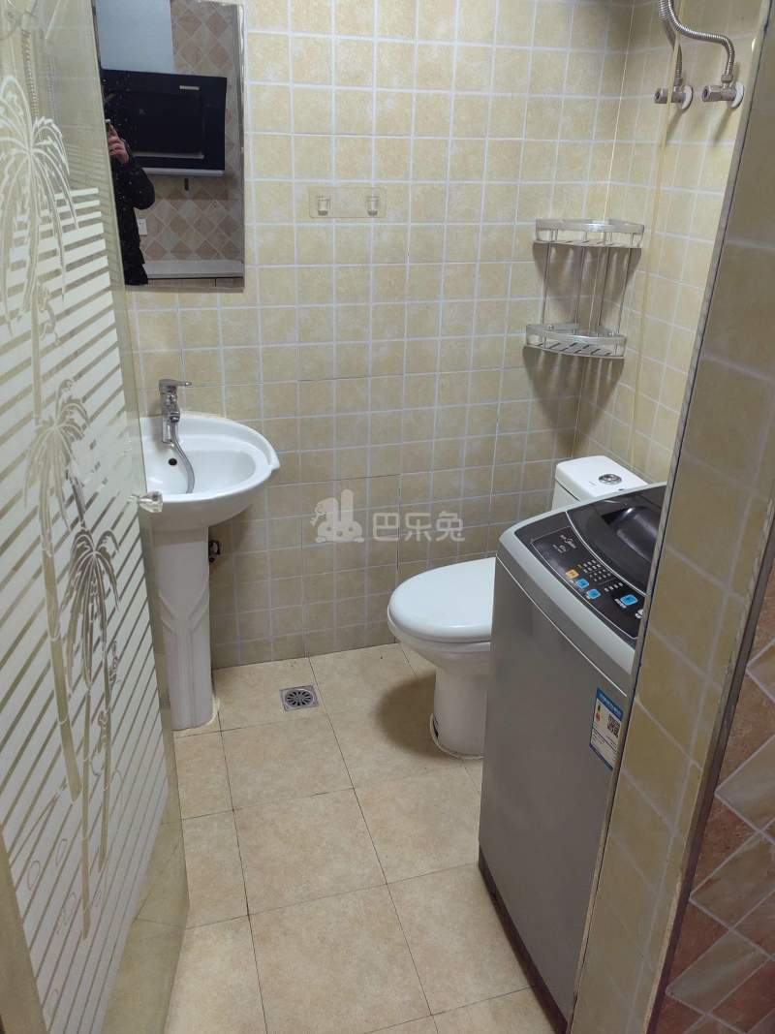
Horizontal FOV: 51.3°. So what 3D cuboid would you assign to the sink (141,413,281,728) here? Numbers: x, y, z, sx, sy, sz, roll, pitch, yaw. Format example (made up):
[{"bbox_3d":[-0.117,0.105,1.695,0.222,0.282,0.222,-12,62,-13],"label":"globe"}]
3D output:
[{"bbox_3d":[-0.510,0.199,2.060,0.447,0.816,0.450,-6,26,-15],"label":"sink"}]

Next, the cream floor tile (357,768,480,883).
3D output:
[{"bbox_3d":[0.101,0.739,1.954,0.300,0.010,0.300,-6,26,-15],"label":"cream floor tile"}]

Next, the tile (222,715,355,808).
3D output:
[{"bbox_3d":[-0.269,0.637,2.114,0.300,0.010,0.299,-6,26,-15],"label":"tile"}]

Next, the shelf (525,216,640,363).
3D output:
[{"bbox_3d":[0.523,-0.610,2.171,0.205,0.345,0.205,-6,26,-15],"label":"shelf"}]

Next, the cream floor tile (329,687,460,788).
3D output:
[{"bbox_3d":[0.017,0.613,2.215,0.300,0.010,0.300,-6,26,-15],"label":"cream floor tile"}]

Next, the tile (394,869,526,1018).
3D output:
[{"bbox_3d":[0.185,0.857,1.676,0.300,0.010,0.299,-6,26,-15],"label":"tile"}]

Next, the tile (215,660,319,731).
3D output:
[{"bbox_3d":[-0.349,0.516,2.364,0.300,0.010,0.279,-6,26,-15],"label":"tile"}]

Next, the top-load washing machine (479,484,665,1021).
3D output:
[{"bbox_3d":[0.506,0.450,1.502,0.525,0.920,0.500,-6,26,-15],"label":"top-load washing machine"}]

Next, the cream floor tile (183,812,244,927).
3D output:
[{"bbox_3d":[-0.474,0.791,1.778,0.300,0.010,0.299,-6,26,-15],"label":"cream floor tile"}]

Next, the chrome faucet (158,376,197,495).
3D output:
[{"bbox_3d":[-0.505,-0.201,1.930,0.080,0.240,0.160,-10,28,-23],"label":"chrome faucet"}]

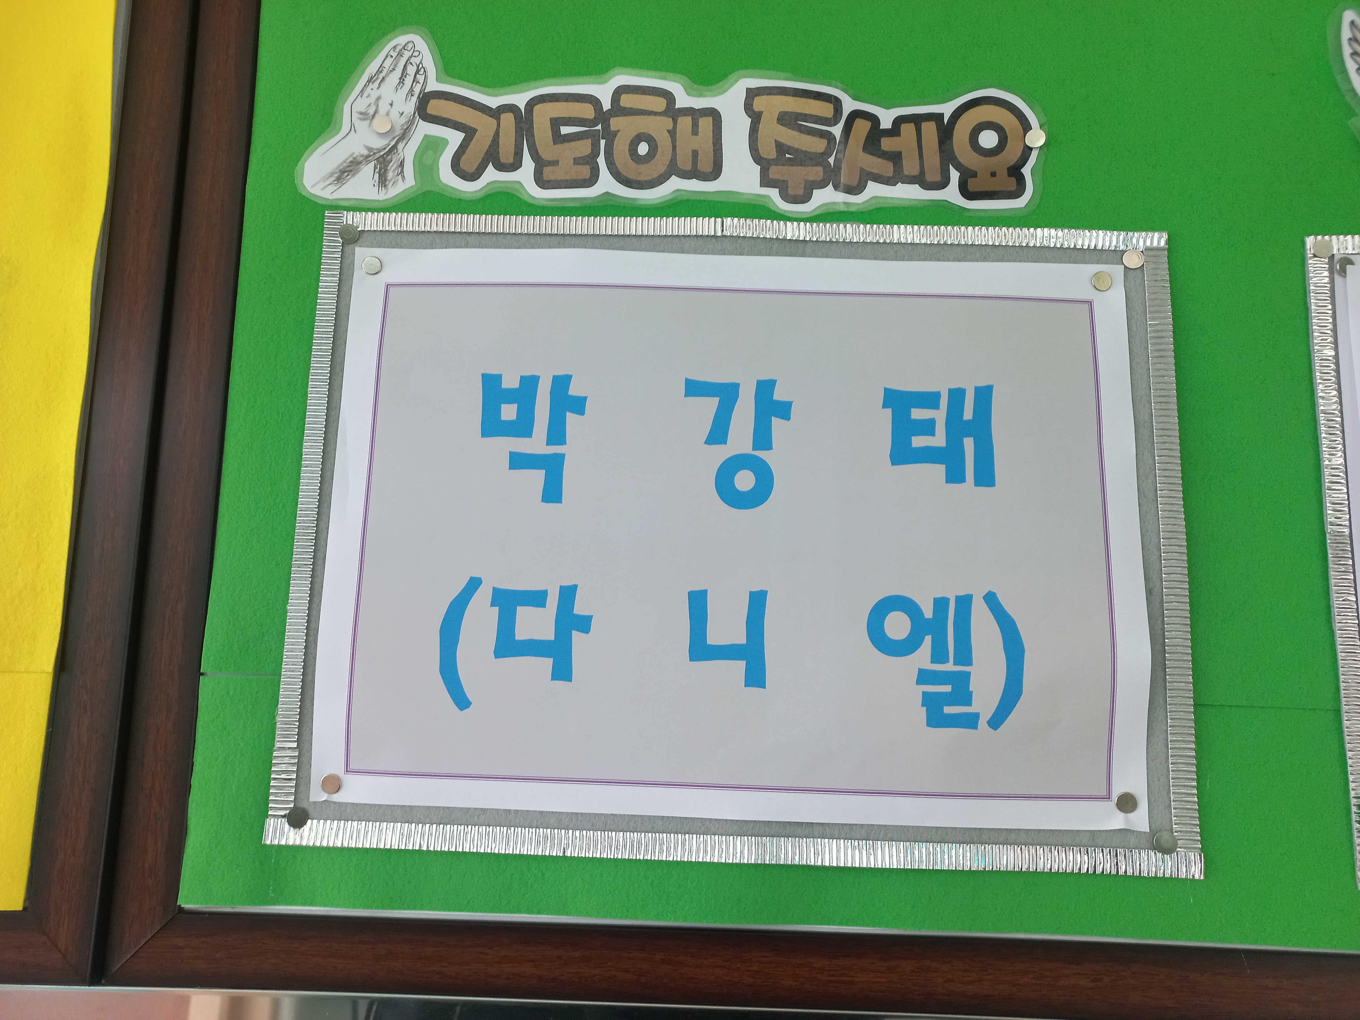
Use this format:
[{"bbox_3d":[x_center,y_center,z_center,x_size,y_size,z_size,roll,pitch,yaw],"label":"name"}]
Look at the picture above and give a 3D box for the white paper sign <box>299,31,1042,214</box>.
[{"bbox_3d":[-0.005,-0.220,0.549,0.415,0.107,0.007,2,-9,1],"label":"white paper sign"}]

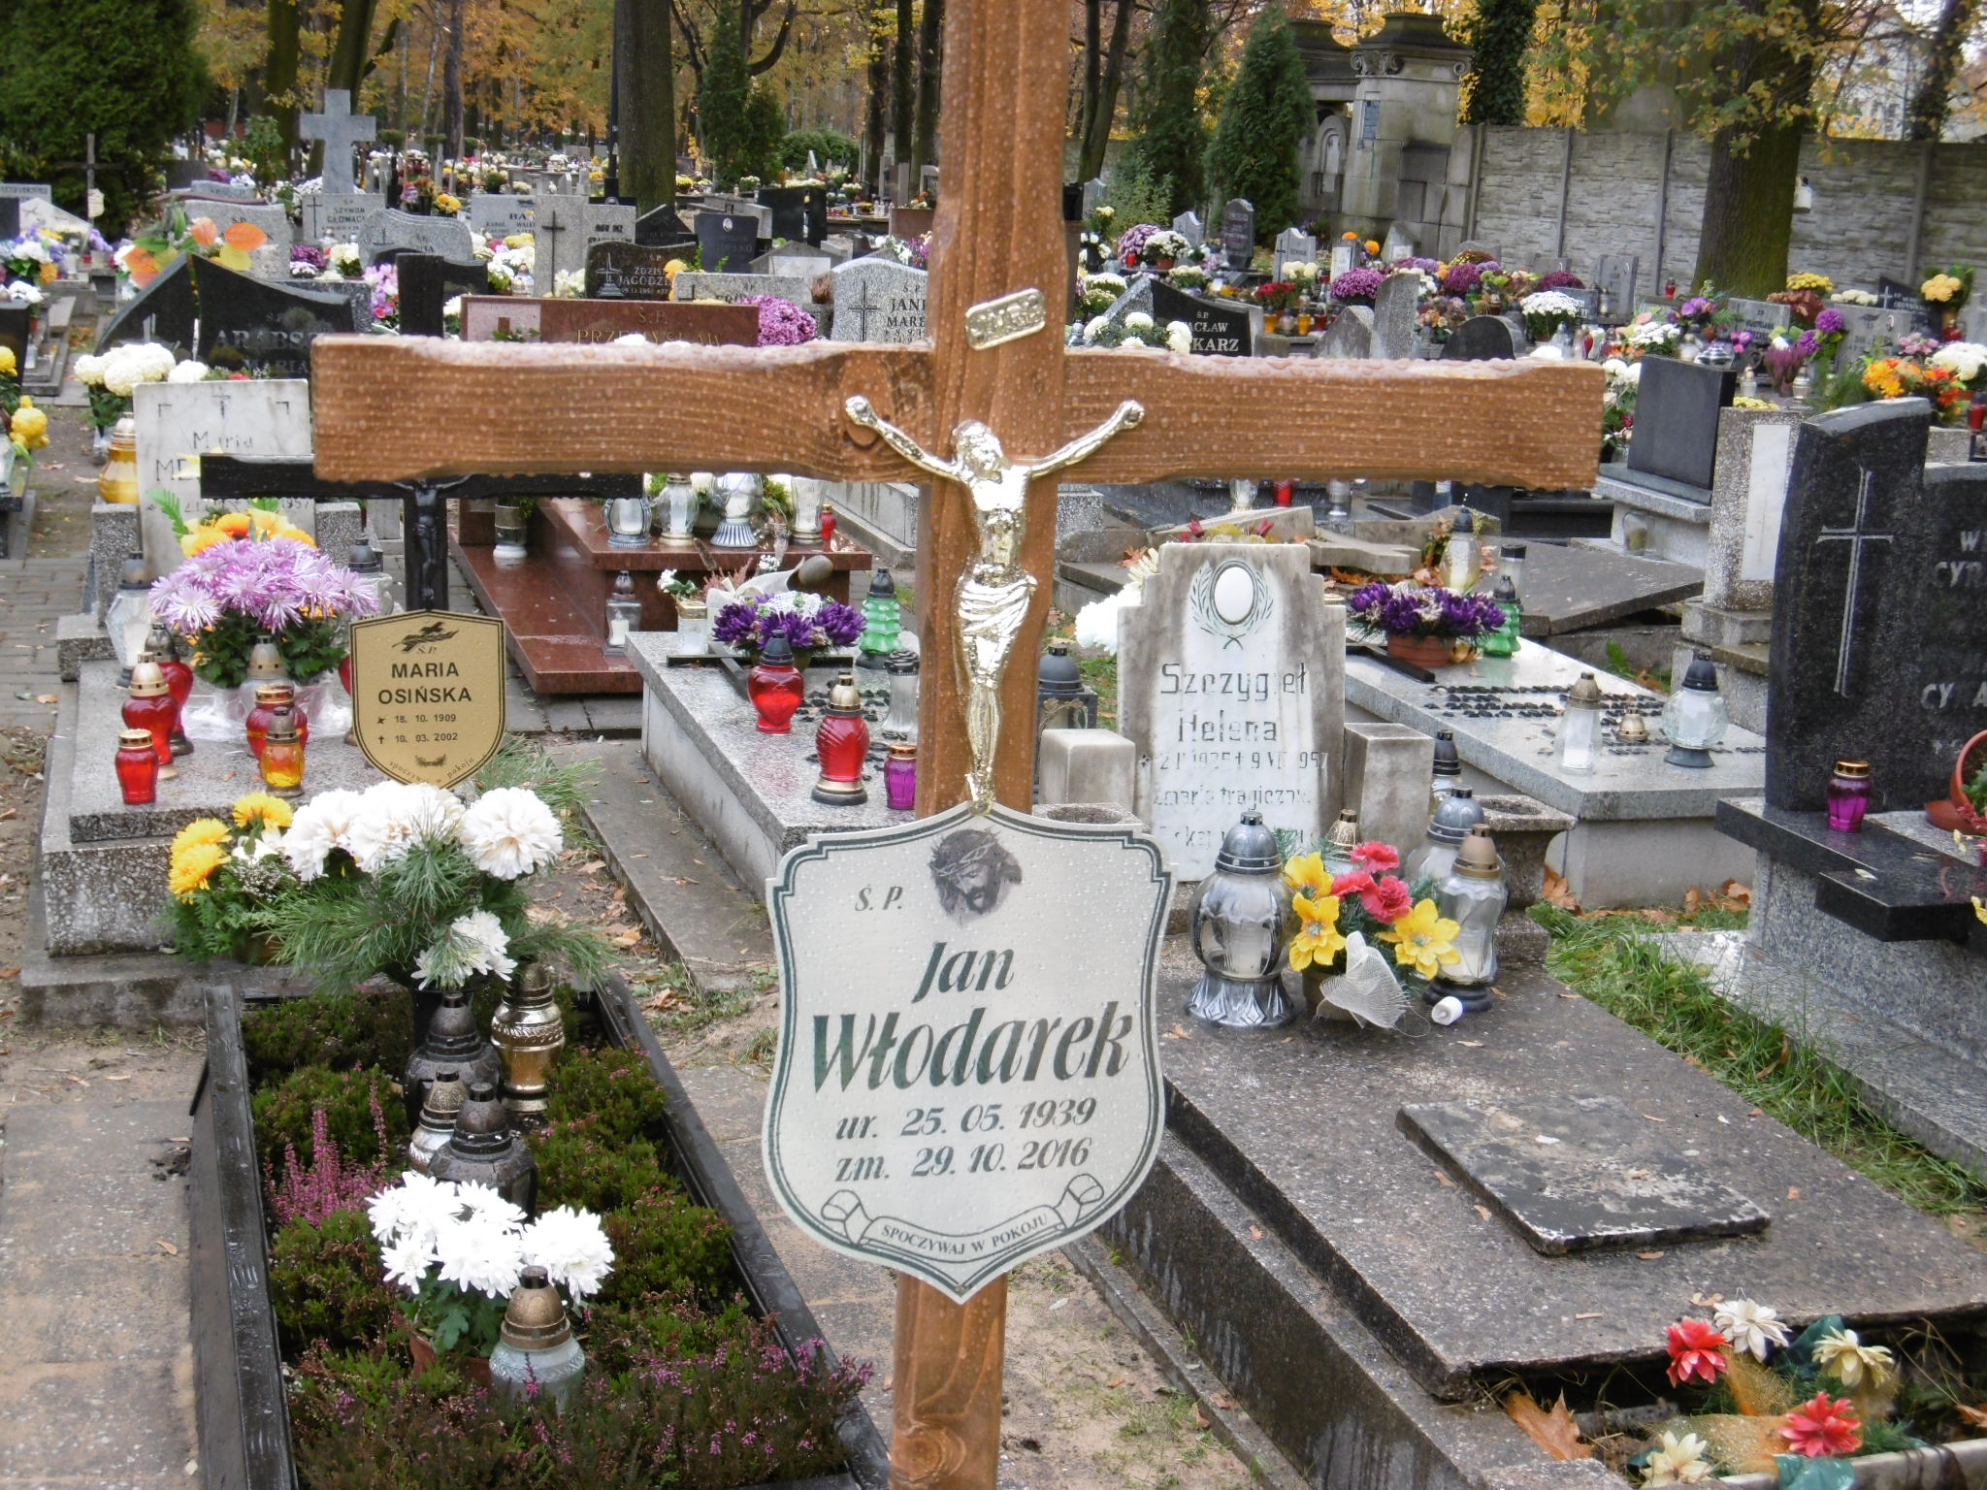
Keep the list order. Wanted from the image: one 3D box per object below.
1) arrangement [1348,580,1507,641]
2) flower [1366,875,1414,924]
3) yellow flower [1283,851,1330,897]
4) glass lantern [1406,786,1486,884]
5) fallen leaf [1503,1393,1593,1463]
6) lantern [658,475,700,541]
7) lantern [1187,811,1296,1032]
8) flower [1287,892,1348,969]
[{"bbox_3d":[1.045,-0.323,7.050,0.360,0.145,0.230,-1,13,-17],"label":"arrangement"},{"bbox_3d":[0.585,0.228,4.320,0.068,0.064,0.055,4,12,8],"label":"flower"},{"bbox_3d":[0.432,0.179,4.040,0.063,0.060,0.045,4,13,6],"label":"yellow flower"},{"bbox_3d":[0.740,0.219,4.640,0.168,0.298,0.168,3,11,9],"label":"glass lantern"},{"bbox_3d":[0.564,0.694,2.980,0.085,0.035,0.100,-1,13,-17],"label":"fallen leaf"},{"bbox_3d":[-1.076,-0.866,10.022,0.154,0.293,0.154,0,11,-6],"label":"lantern"},{"bbox_3d":[0.342,0.242,4.055,0.152,0.283,0.152,4,13,5],"label":"lantern"},{"bbox_3d":[0.488,0.280,4.400,0.086,0.117,0.060,4,11,14],"label":"flower"}]

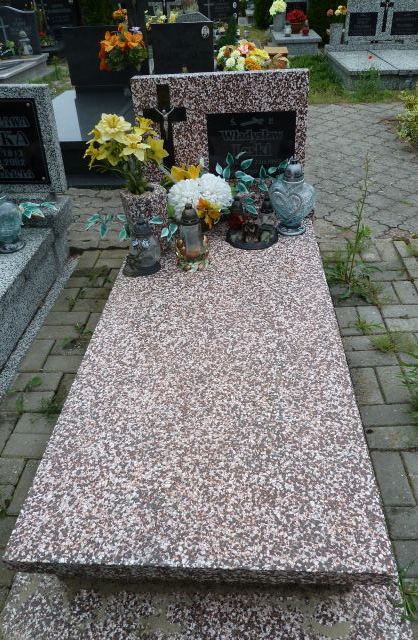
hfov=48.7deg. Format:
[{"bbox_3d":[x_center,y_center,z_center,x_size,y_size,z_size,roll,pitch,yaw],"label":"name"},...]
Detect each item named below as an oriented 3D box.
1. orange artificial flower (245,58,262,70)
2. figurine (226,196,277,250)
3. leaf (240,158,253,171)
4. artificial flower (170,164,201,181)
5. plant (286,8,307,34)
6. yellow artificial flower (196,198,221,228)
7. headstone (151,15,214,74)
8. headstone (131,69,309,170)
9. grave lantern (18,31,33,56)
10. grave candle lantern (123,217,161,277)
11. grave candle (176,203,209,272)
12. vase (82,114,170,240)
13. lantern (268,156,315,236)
[{"bbox_3d":[0.433,-2.488,4.500,0.140,0.110,0.100,0,38,5],"label":"orange artificial flower"},{"bbox_3d":[0.193,-0.442,2.049,0.225,0.186,0.150,0,38,5],"label":"figurine"},{"bbox_3d":[0.171,-0.710,2.109,0.055,0.045,0.025,0,38,5],"label":"leaf"},{"bbox_3d":[-0.096,-0.603,1.899,0.128,0.079,0.110,1,38,5],"label":"artificial flower"},{"bbox_3d":[1.372,-4.646,7.198,0.300,0.330,0.300,0,38,5],"label":"plant"},{"bbox_3d":[-0.006,-0.420,1.818,0.091,0.129,0.080,1,38,5],"label":"yellow artificial flower"},{"bbox_3d":[-0.217,-2.430,4.222,0.544,0.483,0.090,1,38,5],"label":"headstone"},{"bbox_3d":[0.061,-0.865,2.209,0.775,0.566,0.075,0,38,5],"label":"headstone"},{"bbox_3d":[-2.581,-3.858,6.446,0.188,0.297,0.188,1,38,5],"label":"grave lantern"},{"bbox_3d":[-0.284,-0.318,1.908,0.155,0.223,0.120,-8,38,-4],"label":"grave candle lantern"},{"bbox_3d":[-0.070,-0.345,1.827,0.136,0.251,0.136,1,38,5],"label":"grave candle"},{"bbox_3d":[-0.312,-0.549,1.859,0.312,0.552,0.260,1,38,5],"label":"vase"},{"bbox_3d":[0.376,-0.558,2.055,0.195,0.339,0.160,13,41,20],"label":"lantern"}]

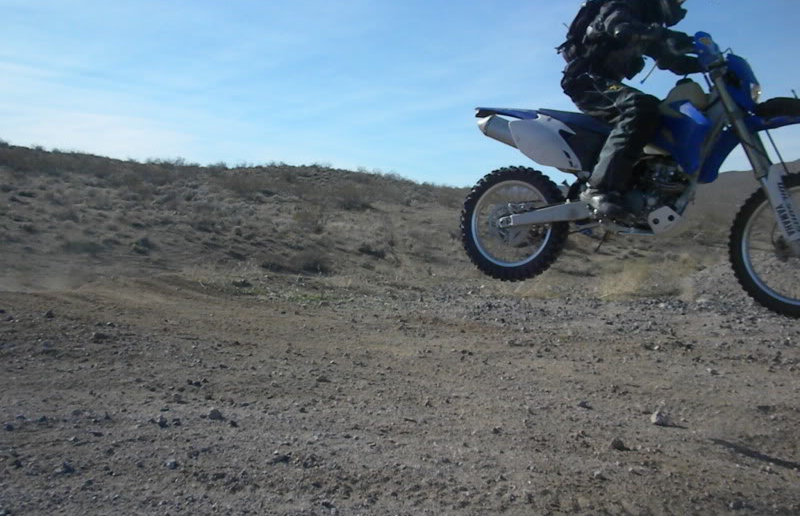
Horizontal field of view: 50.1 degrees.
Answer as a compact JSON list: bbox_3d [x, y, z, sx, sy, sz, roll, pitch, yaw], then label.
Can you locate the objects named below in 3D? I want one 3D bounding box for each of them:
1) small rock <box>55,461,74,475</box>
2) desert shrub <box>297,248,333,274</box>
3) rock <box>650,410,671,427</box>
[{"bbox_3d":[-1.509,0.943,3.850,0.088,0.050,0.070,0,1,0],"label":"small rock"},{"bbox_3d":[-2.300,0.108,23.000,0.980,0.680,0.900,0,1,0],"label":"desert shrub"},{"bbox_3d":[1.432,0.882,4.700,0.108,0.073,0.090,0,1,0],"label":"rock"}]

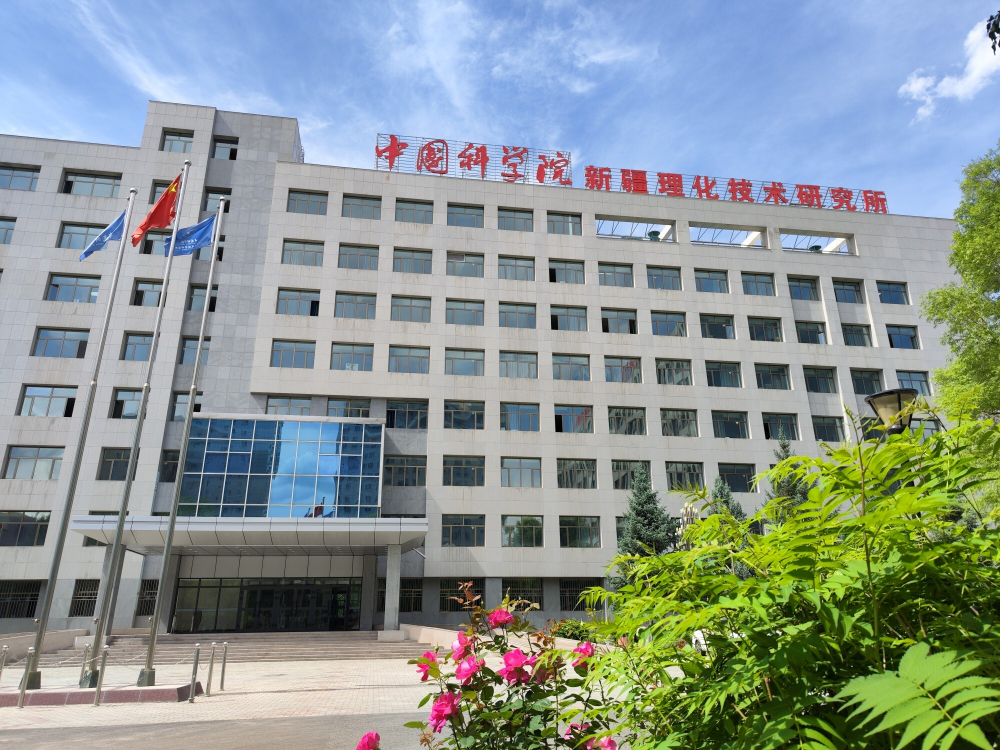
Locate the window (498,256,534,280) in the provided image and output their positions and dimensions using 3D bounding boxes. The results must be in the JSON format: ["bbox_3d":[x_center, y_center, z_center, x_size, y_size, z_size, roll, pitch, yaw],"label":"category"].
[{"bbox_3d":[1.152,-7.312,48.318,2.600,1.900,0.200,3,-20,-9],"label":"window"}]

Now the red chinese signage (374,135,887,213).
[{"bbox_3d":[10.990,-15.202,53.188,40.315,2.961,0.400,3,-20,-9],"label":"red chinese signage"}]

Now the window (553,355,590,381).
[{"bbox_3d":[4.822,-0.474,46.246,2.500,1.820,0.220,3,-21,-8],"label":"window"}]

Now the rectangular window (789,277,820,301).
[{"bbox_3d":[22.753,-6.507,51.856,2.500,1.850,0.200,3,-20,-9],"label":"rectangular window"}]

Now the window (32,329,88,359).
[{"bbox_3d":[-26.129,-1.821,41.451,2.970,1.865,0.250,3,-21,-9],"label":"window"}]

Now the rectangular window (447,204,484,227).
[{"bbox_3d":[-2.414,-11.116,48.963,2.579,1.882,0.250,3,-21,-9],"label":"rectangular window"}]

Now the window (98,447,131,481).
[{"bbox_3d":[-21.934,5.156,39.944,2.023,1.859,0.150,3,-20,-9],"label":"window"}]

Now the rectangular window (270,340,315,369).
[{"bbox_3d":[-12.981,-1.233,43.748,2.600,1.900,0.200,3,-20,-9],"label":"rectangular window"}]

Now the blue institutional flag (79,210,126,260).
[{"bbox_3d":[-9.546,-3.374,16.649,0.850,1.330,0.270,-2,-20,4],"label":"blue institutional flag"}]

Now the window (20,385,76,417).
[{"bbox_3d":[-26.343,1.651,40.755,2.811,1.793,0.200,3,-20,-9],"label":"window"}]

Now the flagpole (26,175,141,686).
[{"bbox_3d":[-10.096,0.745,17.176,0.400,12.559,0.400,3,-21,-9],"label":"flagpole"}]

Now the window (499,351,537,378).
[{"bbox_3d":[1.242,-0.568,46.149,2.595,1.895,0.200,3,-21,-9],"label":"window"}]

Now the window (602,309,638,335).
[{"bbox_3d":[8.679,-3.817,50.482,2.724,1.993,0.250,3,-20,-9],"label":"window"}]

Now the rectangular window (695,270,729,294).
[{"bbox_3d":[15.389,-6.742,50.817,2.515,1.806,0.200,3,-20,-9],"label":"rectangular window"}]

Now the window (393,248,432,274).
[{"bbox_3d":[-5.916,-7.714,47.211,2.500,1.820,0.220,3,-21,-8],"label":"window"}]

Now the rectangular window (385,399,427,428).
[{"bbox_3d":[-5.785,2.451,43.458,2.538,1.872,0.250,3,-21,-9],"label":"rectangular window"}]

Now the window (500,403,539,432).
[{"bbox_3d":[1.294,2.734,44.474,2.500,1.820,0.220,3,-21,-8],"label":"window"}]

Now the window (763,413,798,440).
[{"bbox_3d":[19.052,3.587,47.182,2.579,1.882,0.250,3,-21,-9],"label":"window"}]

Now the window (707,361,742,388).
[{"bbox_3d":[15.547,0.081,48.352,2.595,1.895,0.200,3,-21,-9],"label":"window"}]

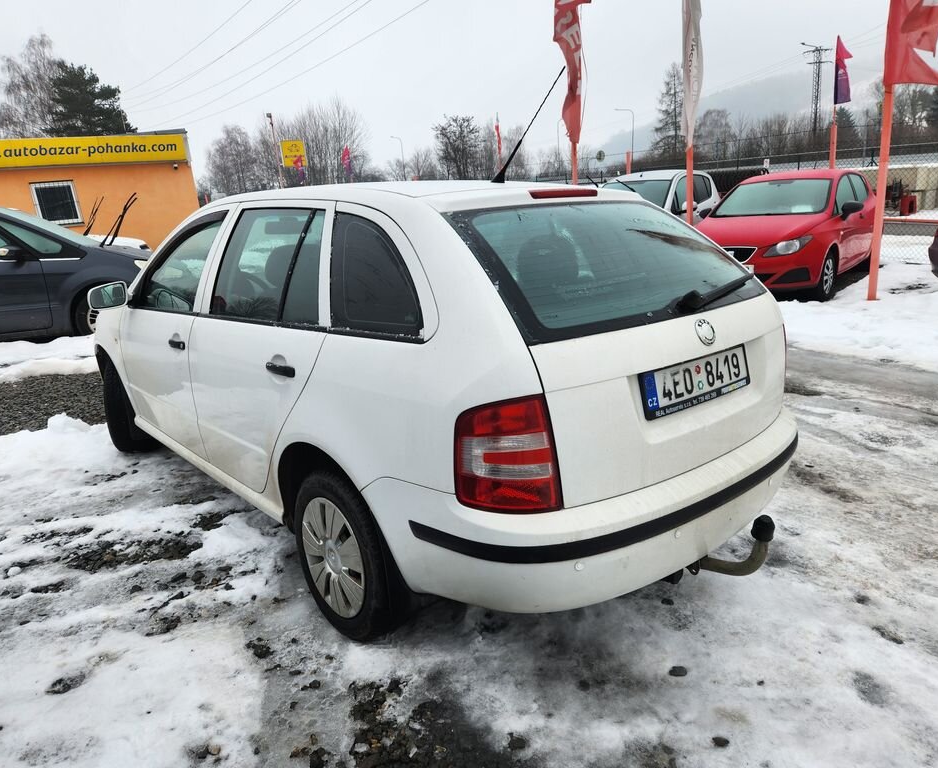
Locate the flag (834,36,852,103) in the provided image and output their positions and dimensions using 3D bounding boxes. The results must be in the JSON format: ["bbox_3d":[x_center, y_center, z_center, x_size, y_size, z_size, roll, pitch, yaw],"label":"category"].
[{"bbox_3d":[6.211,-5.207,11.300,0.280,1.080,0.160,2,16,21],"label":"flag"}]

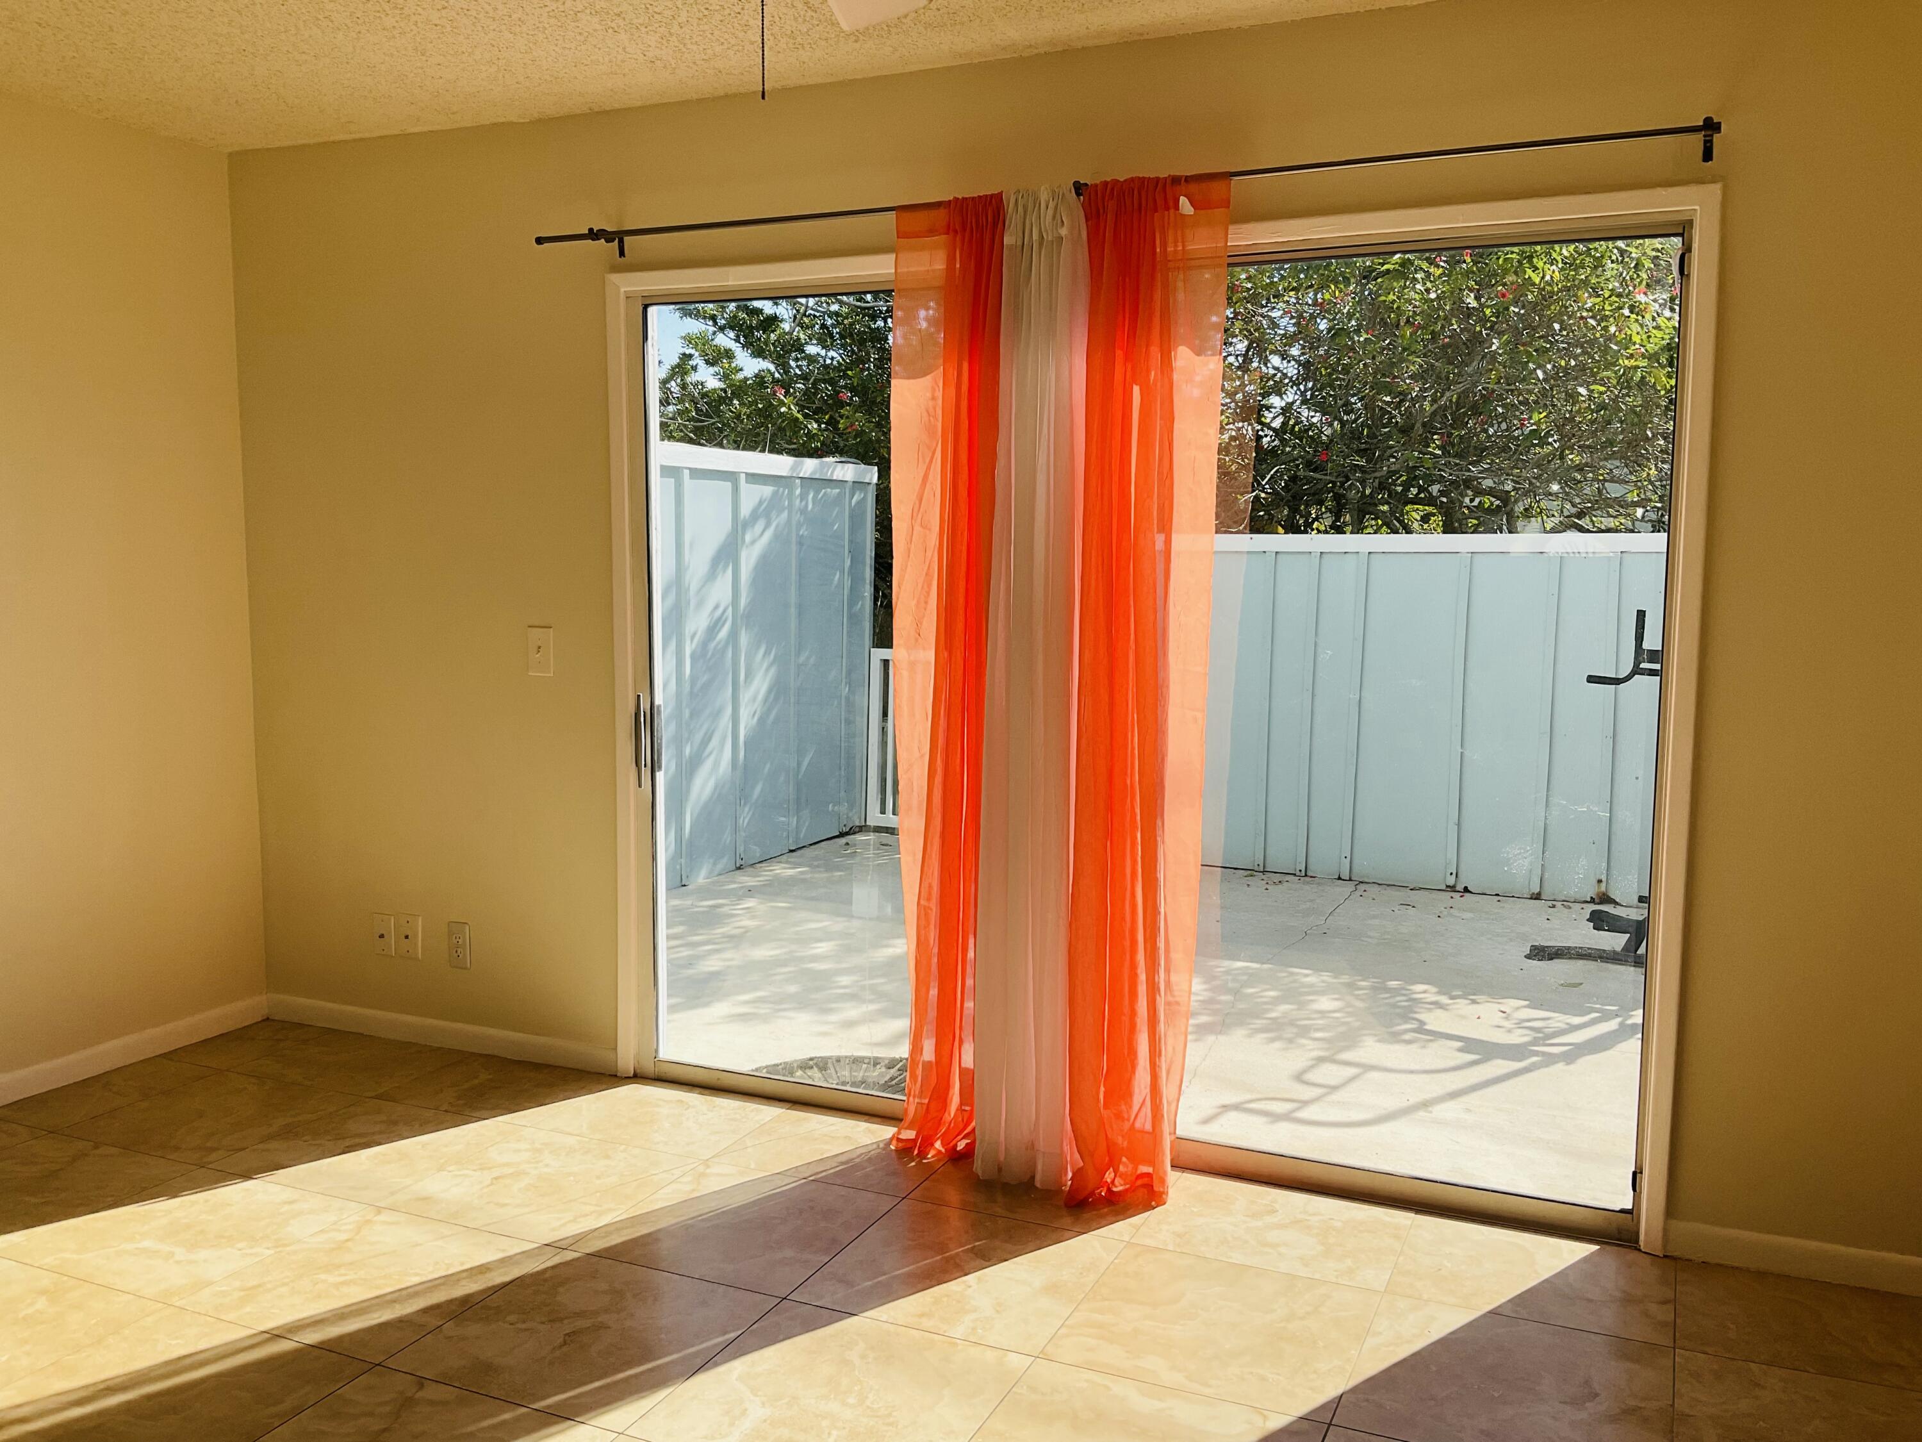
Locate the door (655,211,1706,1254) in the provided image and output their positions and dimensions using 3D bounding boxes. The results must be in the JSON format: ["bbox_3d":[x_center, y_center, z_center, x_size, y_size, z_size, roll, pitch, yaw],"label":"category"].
[{"bbox_3d":[0.293,-0.012,3.691,2.440,2.027,0.095,3,7,24],"label":"door"}]

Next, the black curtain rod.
[{"bbox_3d":[0.171,-1.127,3.489,2.670,0.068,0.110,3,7,24],"label":"black curtain rod"}]

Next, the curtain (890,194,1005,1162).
[{"bbox_3d":[-0.046,-0.077,3.644,0.275,2.172,0.100,3,7,24],"label":"curtain"}]

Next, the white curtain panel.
[{"bbox_3d":[0.167,-0.064,3.509,0.235,2.167,0.160,3,7,24],"label":"white curtain panel"}]

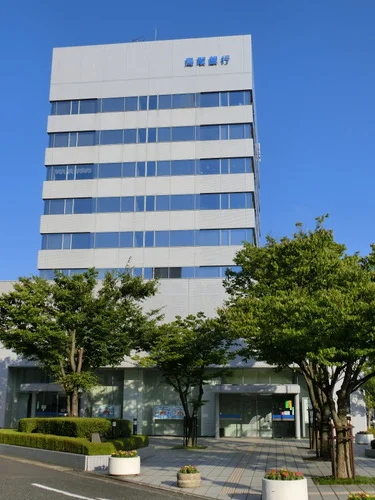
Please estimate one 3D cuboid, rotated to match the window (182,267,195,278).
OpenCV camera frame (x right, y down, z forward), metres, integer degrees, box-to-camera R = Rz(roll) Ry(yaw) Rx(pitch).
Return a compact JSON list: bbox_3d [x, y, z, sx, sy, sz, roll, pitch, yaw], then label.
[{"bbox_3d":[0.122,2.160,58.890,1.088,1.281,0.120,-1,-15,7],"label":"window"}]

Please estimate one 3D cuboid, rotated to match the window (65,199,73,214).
[{"bbox_3d":[-11.190,-4.075,61.459,0.715,1.511,0.150,-1,-14,7],"label":"window"}]

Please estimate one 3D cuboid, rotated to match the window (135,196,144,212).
[{"bbox_3d":[-4.356,-4.207,60.239,0.831,1.424,0.120,-1,-15,7],"label":"window"}]

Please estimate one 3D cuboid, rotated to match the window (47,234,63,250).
[{"bbox_3d":[-12.331,-0.746,60.585,1.451,1.451,0.120,-1,-15,7],"label":"window"}]

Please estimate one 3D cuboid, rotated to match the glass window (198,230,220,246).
[{"bbox_3d":[2.062,-1.136,62.557,2.197,1.663,0.100,-1,-15,8],"label":"glass window"}]

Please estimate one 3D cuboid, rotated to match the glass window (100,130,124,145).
[{"bbox_3d":[-7.367,-10.997,63.483,2.312,1.591,0.120,-1,-15,7],"label":"glass window"}]

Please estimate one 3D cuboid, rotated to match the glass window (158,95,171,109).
[{"bbox_3d":[-2.175,-14.299,62.819,1.275,1.536,0.150,-1,-14,7],"label":"glass window"}]

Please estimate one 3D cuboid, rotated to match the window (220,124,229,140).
[{"bbox_3d":[3.565,-11.187,62.206,0.699,1.530,0.120,-1,-14,7],"label":"window"}]

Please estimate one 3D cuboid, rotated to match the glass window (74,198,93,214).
[{"bbox_3d":[-10.521,-4.348,65.234,1.833,1.673,0.100,-1,-15,8],"label":"glass window"}]

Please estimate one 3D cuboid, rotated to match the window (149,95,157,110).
[{"bbox_3d":[-3.549,-15.140,67.010,0.853,1.695,0.100,-1,-15,8],"label":"window"}]

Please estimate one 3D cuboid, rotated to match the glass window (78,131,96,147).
[{"bbox_3d":[-9.526,-10.462,61.405,1.675,1.399,0.150,-1,-15,8],"label":"glass window"}]

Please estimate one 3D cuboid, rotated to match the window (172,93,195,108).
[{"bbox_3d":[-0.364,-14.232,62.293,2.169,1.473,0.120,-1,-15,7],"label":"window"}]

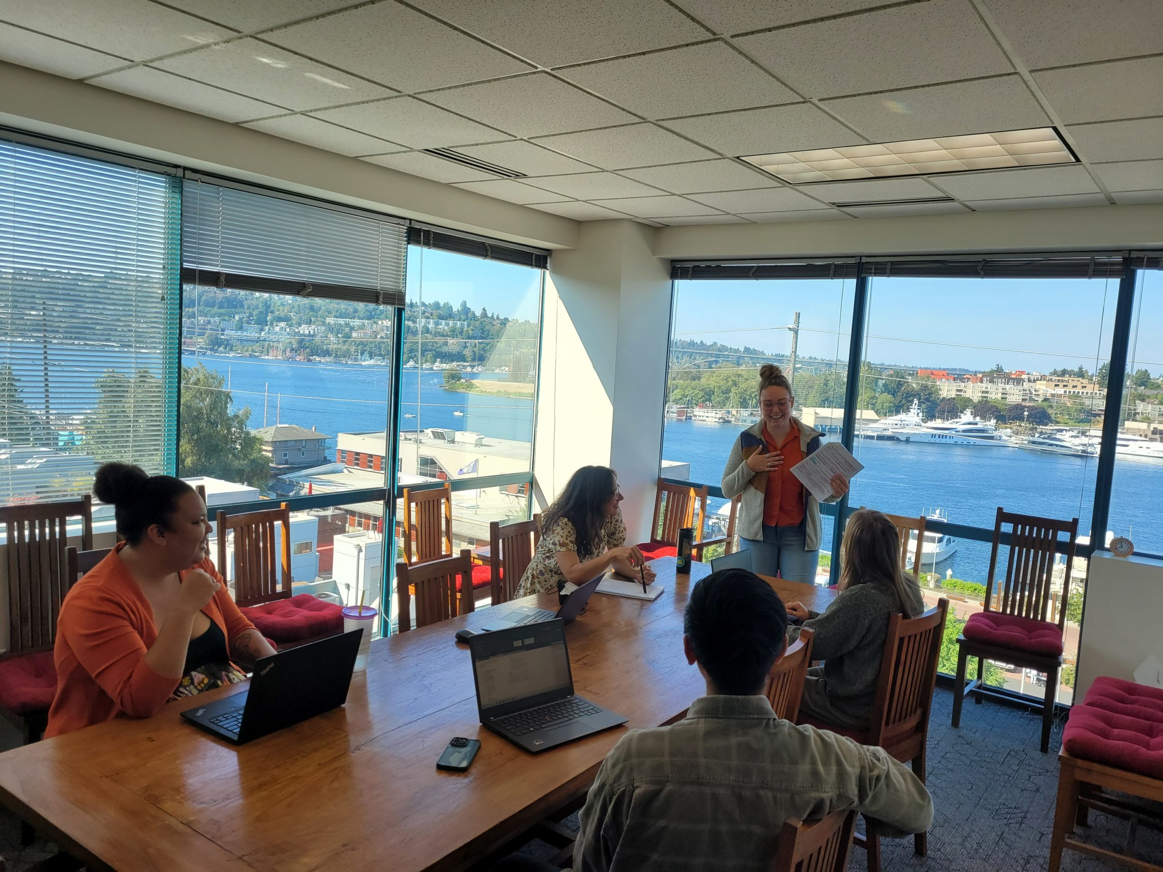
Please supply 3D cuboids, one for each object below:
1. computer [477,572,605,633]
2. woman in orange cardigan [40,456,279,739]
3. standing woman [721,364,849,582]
[{"bbox_3d":[-0.123,0.579,3.043,0.325,0.196,0.315,6,6,22],"label":"computer"},{"bbox_3d":[-1.142,0.738,2.444,0.690,1.330,0.570,7,6,36],"label":"woman in orange cardigan"},{"bbox_3d":[0.993,0.519,4.390,0.560,1.740,0.400,5,5,17],"label":"standing woman"}]

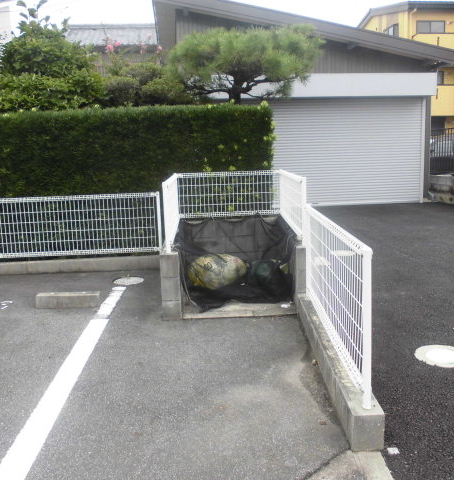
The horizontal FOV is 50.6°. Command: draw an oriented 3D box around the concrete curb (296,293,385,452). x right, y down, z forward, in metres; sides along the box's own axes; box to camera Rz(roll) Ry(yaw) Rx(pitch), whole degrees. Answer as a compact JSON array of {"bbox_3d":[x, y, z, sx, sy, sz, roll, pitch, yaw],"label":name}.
[{"bbox_3d":[0.670,0.729,3.177,0.146,0.181,1.909,-2,10,1],"label":"concrete curb"}]

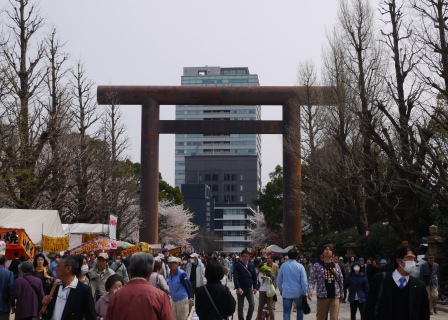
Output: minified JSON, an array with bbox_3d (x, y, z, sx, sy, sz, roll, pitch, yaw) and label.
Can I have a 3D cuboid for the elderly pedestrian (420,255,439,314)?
[{"bbox_3d":[5.549,3.346,20.948,0.500,1.660,0.360,-1,-7,8],"label":"elderly pedestrian"}]

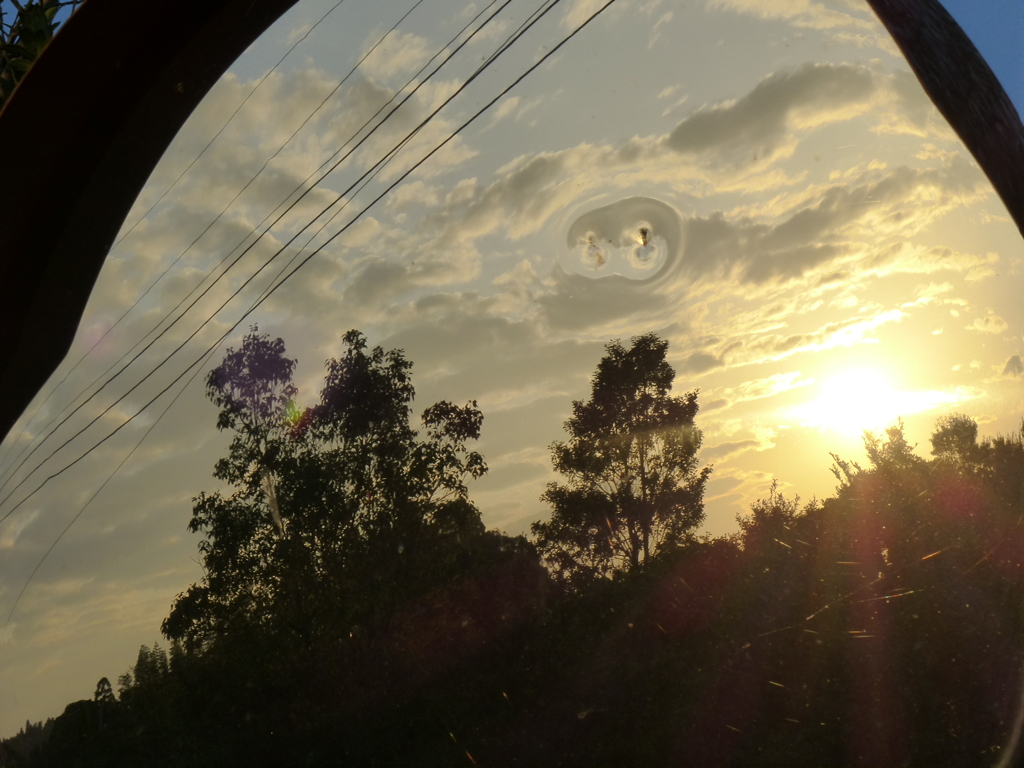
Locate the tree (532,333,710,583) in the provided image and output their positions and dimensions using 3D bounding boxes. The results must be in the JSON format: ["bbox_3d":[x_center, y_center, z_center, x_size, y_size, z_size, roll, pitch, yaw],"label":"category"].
[{"bbox_3d":[2.831,2.185,205.000,4.603,7.033,4.448,-1,-5,0],"label":"tree"}]

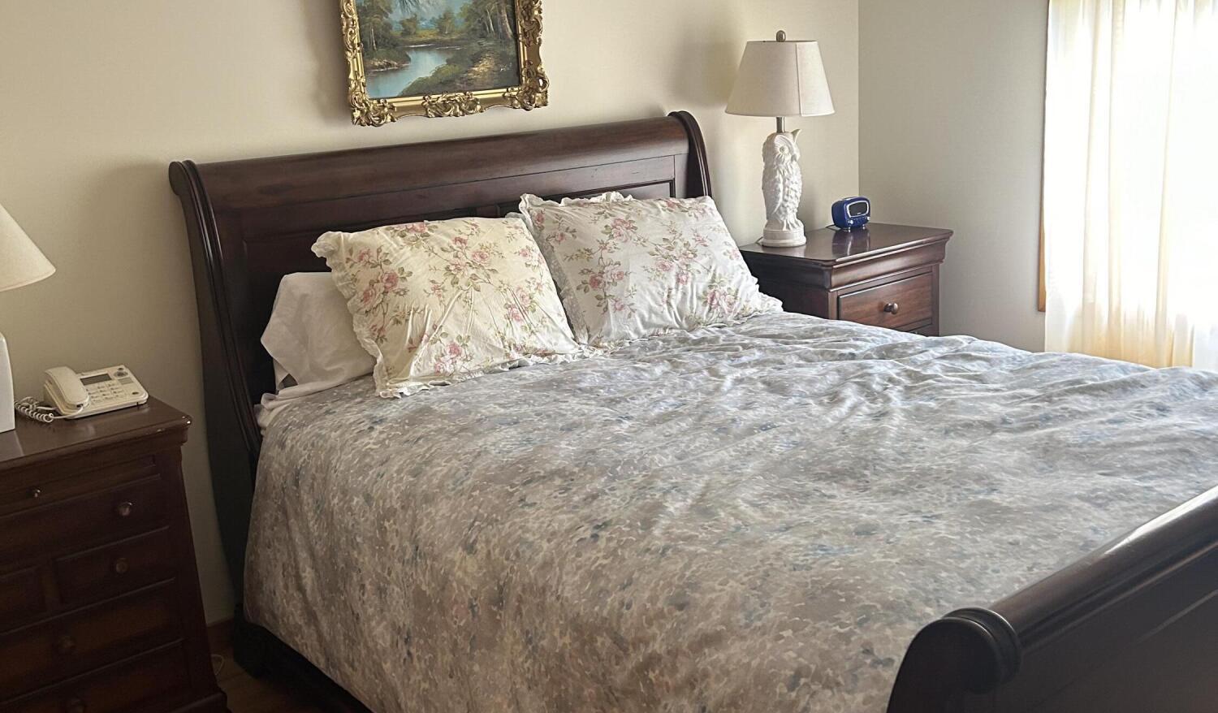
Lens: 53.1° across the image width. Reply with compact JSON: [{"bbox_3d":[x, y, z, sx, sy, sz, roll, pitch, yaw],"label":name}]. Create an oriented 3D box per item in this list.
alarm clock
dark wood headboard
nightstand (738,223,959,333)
[{"bbox_3d":[0.848,-0.496,4.250,0.118,0.112,0.085,-14,18,-36],"label":"alarm clock"},{"bbox_3d":[-0.292,0.003,3.366,1.590,1.220,0.270,-14,18,-36],"label":"dark wood headboard"},{"bbox_3d":[0.809,-0.004,4.169,0.655,0.790,0.430,-14,18,-36],"label":"nightstand"}]

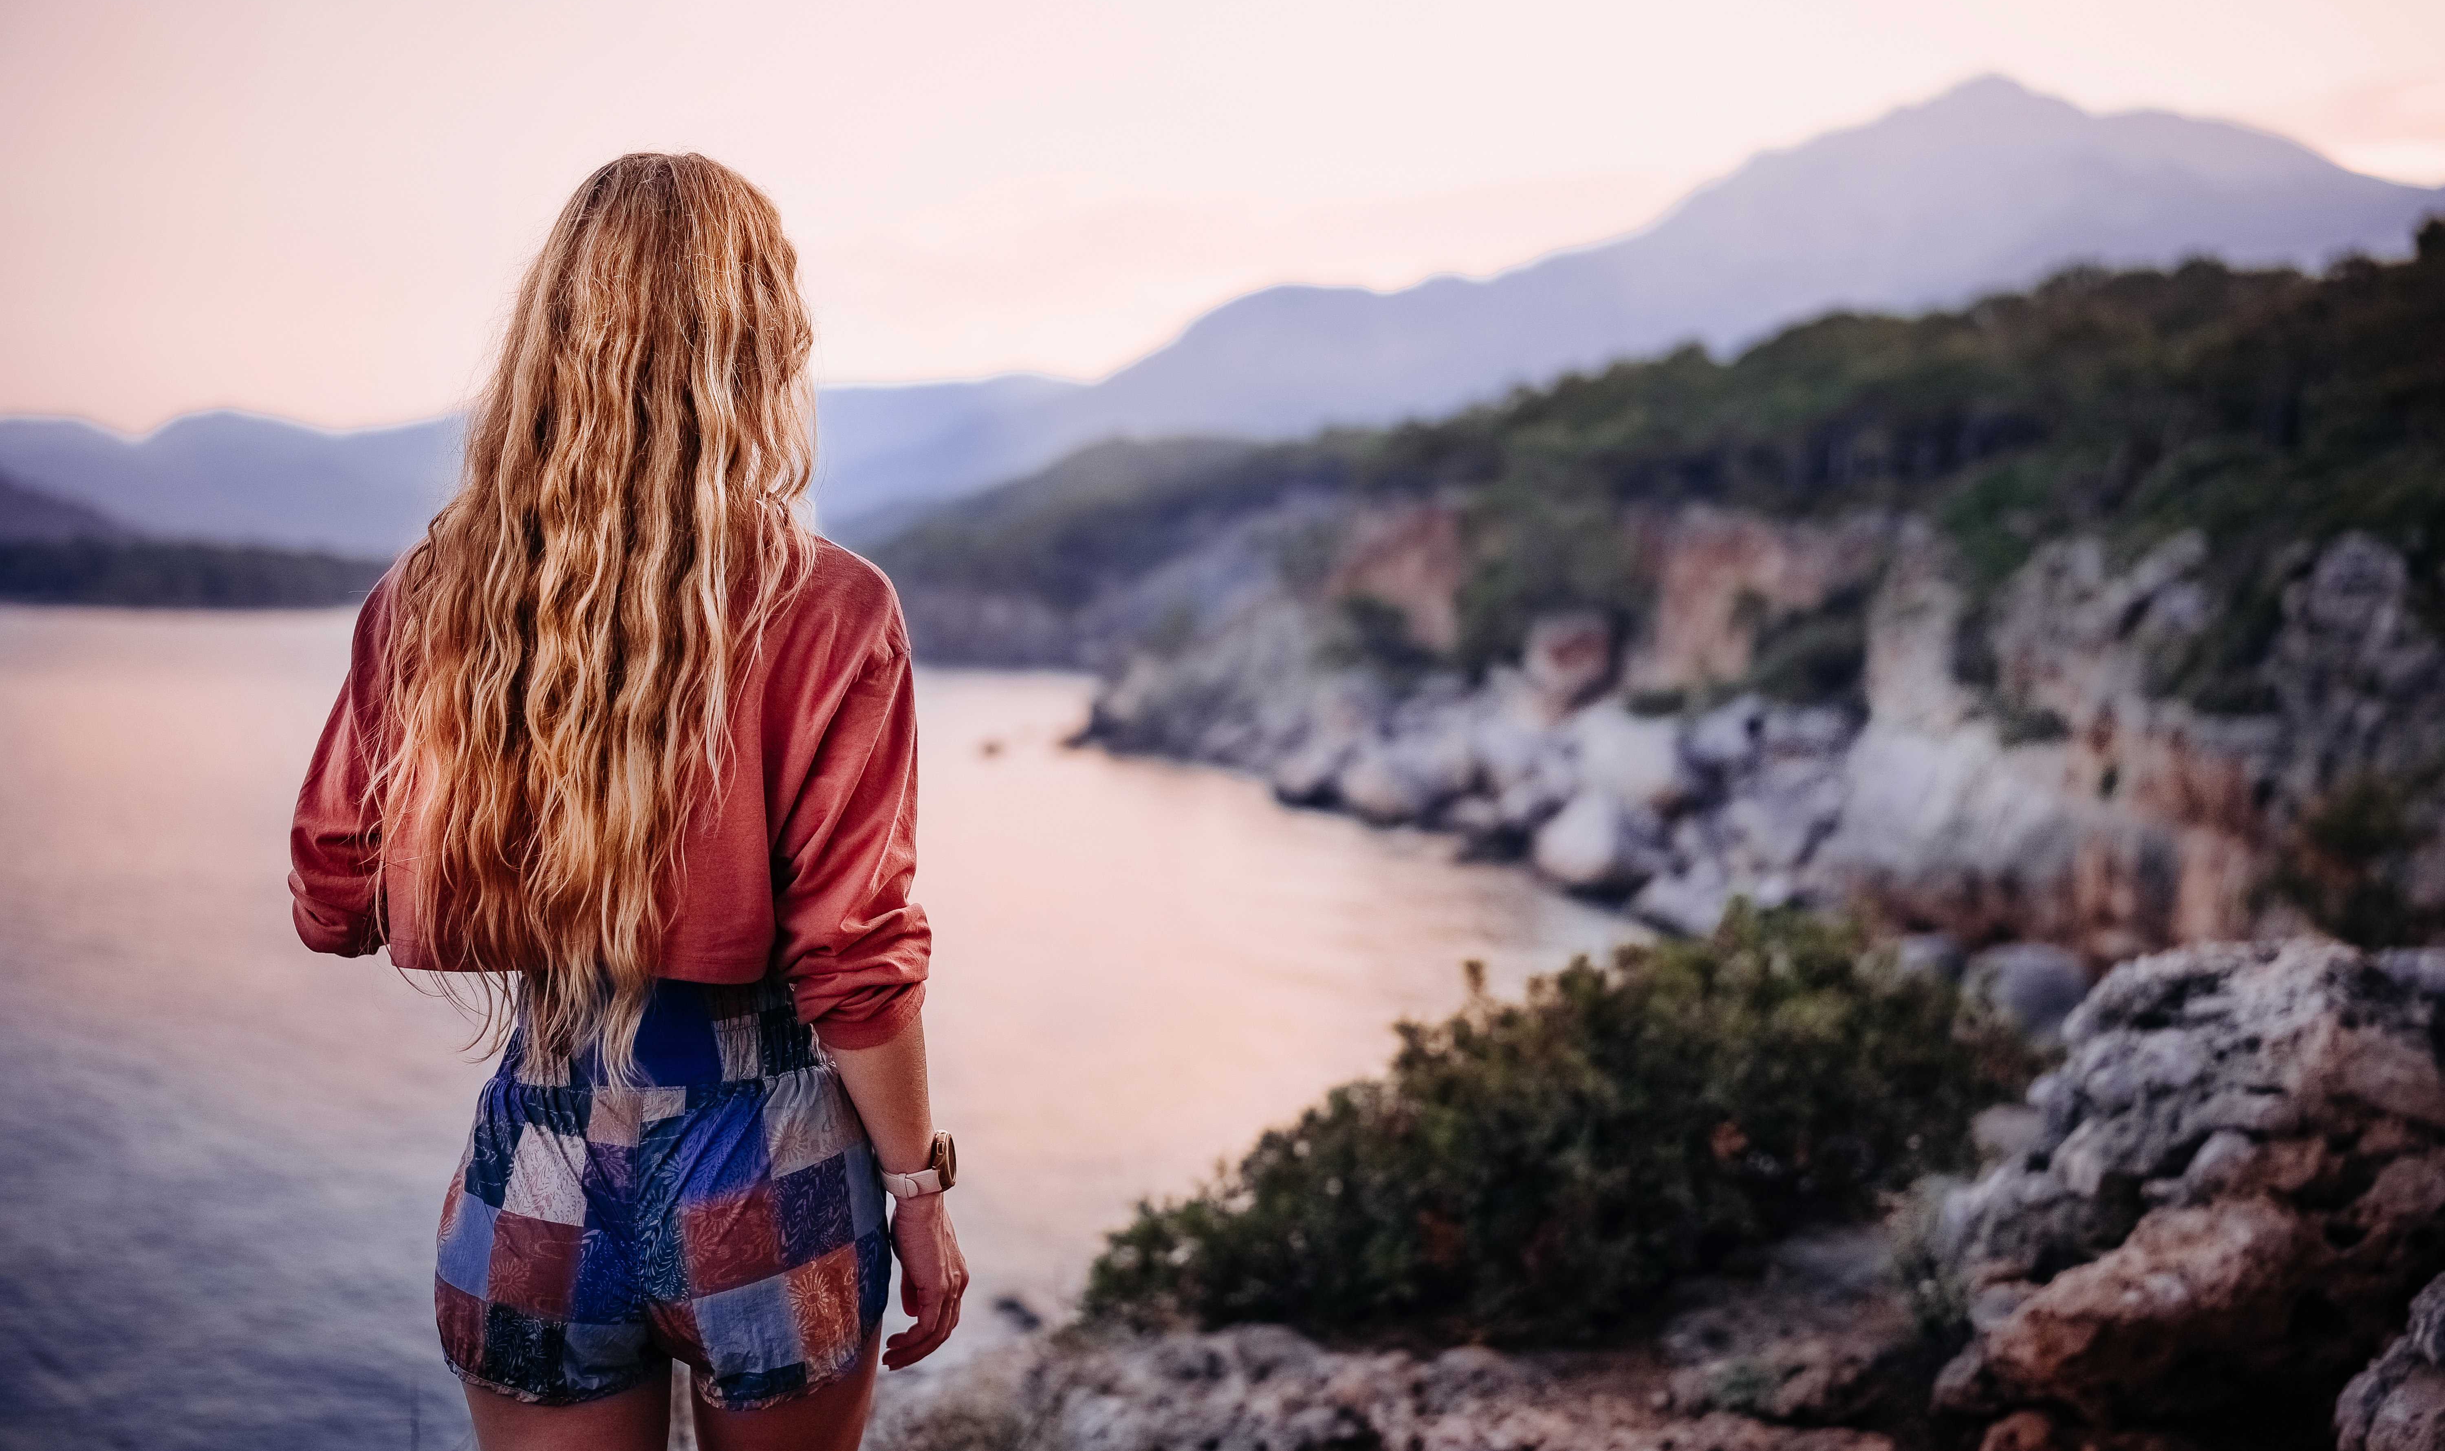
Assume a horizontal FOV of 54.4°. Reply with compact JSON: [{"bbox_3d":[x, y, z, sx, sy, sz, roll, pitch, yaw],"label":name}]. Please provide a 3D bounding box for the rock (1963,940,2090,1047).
[{"bbox_3d":[6.097,2.040,18.000,0.980,0.780,0.850,1,4,19],"label":"rock"}]

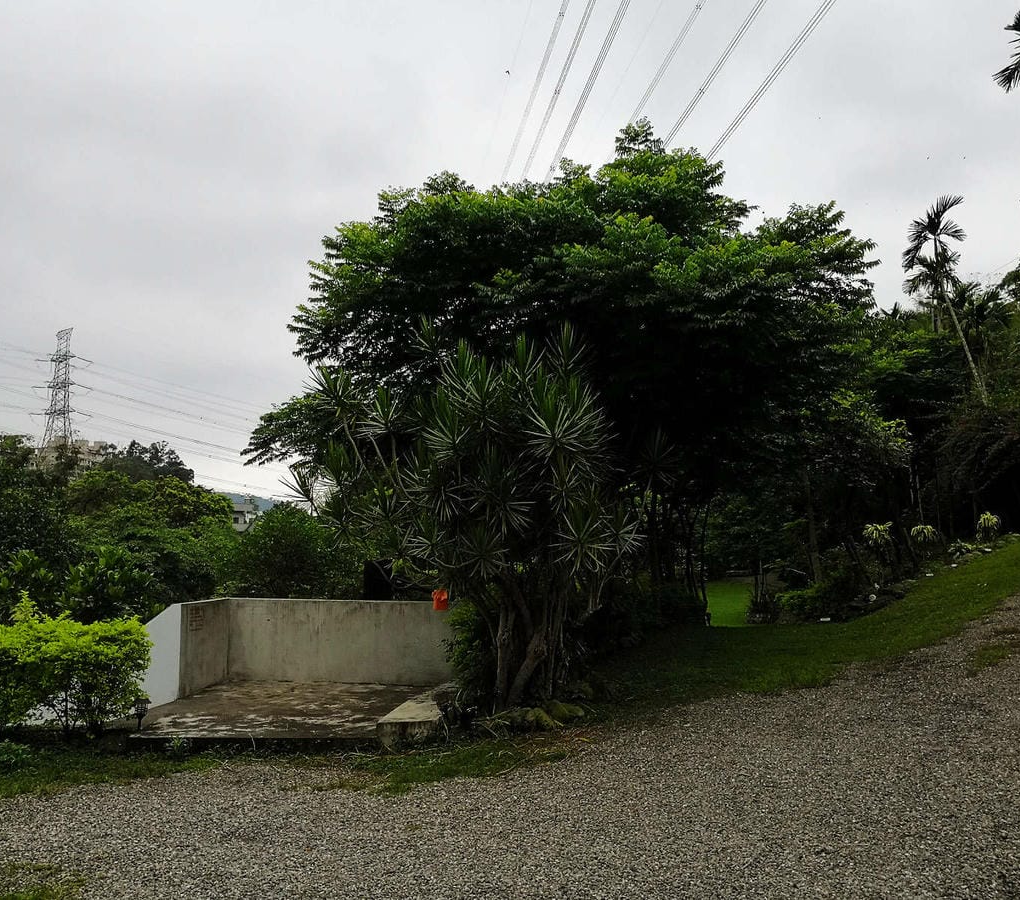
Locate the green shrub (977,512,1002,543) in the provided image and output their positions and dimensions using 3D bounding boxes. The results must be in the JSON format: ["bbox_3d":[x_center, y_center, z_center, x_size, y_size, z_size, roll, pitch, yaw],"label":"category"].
[{"bbox_3d":[11.783,1.880,23.000,0.660,0.780,0.660,0,-6,0],"label":"green shrub"}]

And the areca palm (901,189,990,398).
[{"bbox_3d":[16.750,-5.519,36.000,3.200,8.800,3.000,0,-6,0],"label":"areca palm"}]

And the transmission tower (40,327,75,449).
[{"bbox_3d":[-123.277,-15.665,255.000,9.500,36.000,10.000,4,-7,-36],"label":"transmission tower"}]

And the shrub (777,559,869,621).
[{"bbox_3d":[5.491,2.477,16.500,1.600,1.050,1.300,0,-6,0],"label":"shrub"}]

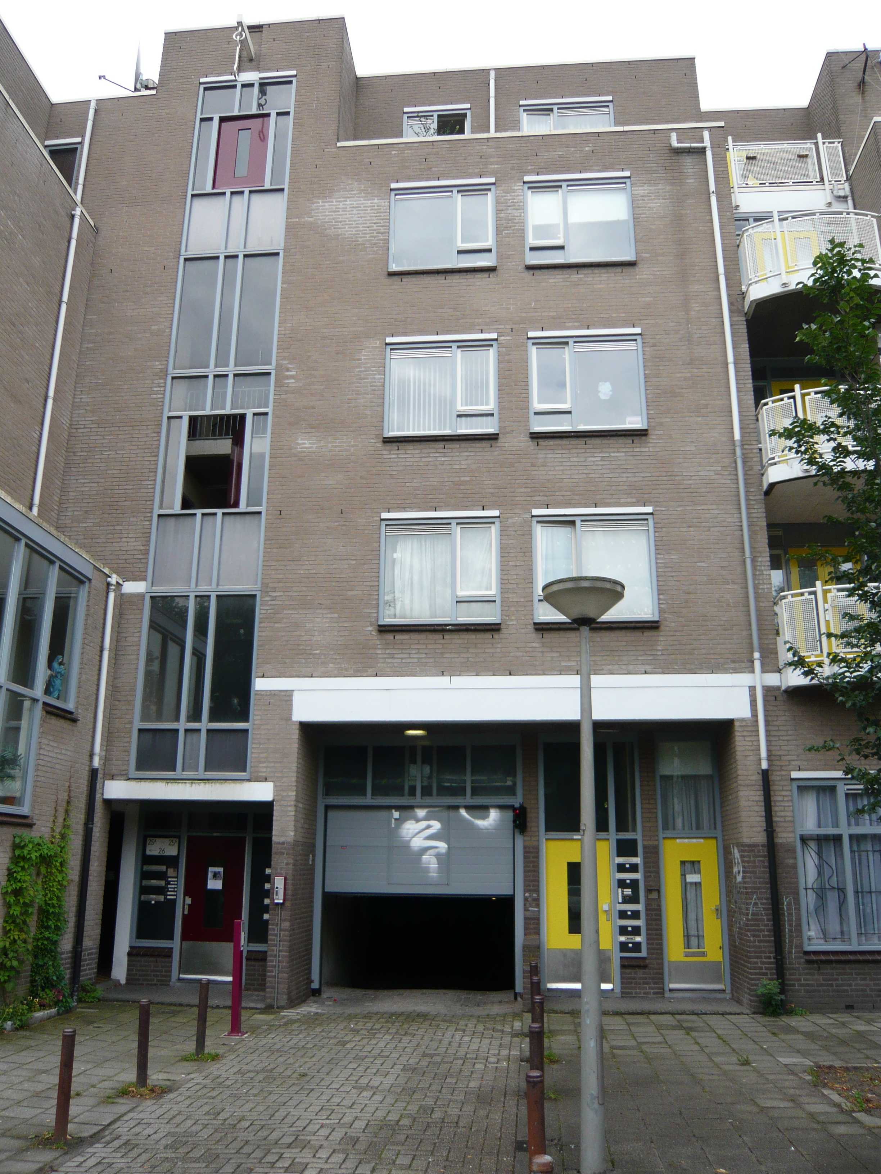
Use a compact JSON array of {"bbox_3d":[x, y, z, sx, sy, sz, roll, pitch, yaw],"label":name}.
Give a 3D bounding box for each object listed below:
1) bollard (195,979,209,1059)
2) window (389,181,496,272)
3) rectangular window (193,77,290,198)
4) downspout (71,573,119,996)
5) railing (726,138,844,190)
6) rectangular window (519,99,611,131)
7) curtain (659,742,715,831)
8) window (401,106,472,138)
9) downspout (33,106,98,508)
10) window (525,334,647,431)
[{"bbox_3d":[-2.191,3.975,8.775,0.092,0.685,0.092,-1,-16,5],"label":"bollard"},{"bbox_3d":[0.034,-5.482,14.397,1.633,1.586,0.120,-1,-16,5],"label":"window"},{"bbox_3d":[-3.181,-7.290,15.314,1.604,2.222,0.130,-1,-16,5],"label":"rectangular window"},{"bbox_3d":[-4.403,2.413,12.131,0.140,5.480,0.140,-1,-16,5],"label":"downspout"},{"bbox_3d":[5.569,-6.926,15.465,2.080,1.000,0.100,-1,-16,5],"label":"railing"},{"bbox_3d":[2.182,-7.736,16.272,1.633,1.586,0.120,-1,-16,5],"label":"rectangular window"},{"bbox_3d":[3.393,2.733,13.041,0.795,1.253,0.100,-1,-16,5],"label":"curtain"},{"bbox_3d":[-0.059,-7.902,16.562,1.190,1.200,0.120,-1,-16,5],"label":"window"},{"bbox_3d":[-5.551,-4.394,14.049,0.100,7.221,0.100,-1,-16,5],"label":"downspout"},{"bbox_3d":[2.069,-2.918,13.454,1.633,1.586,0.120,-1,-16,5],"label":"window"}]

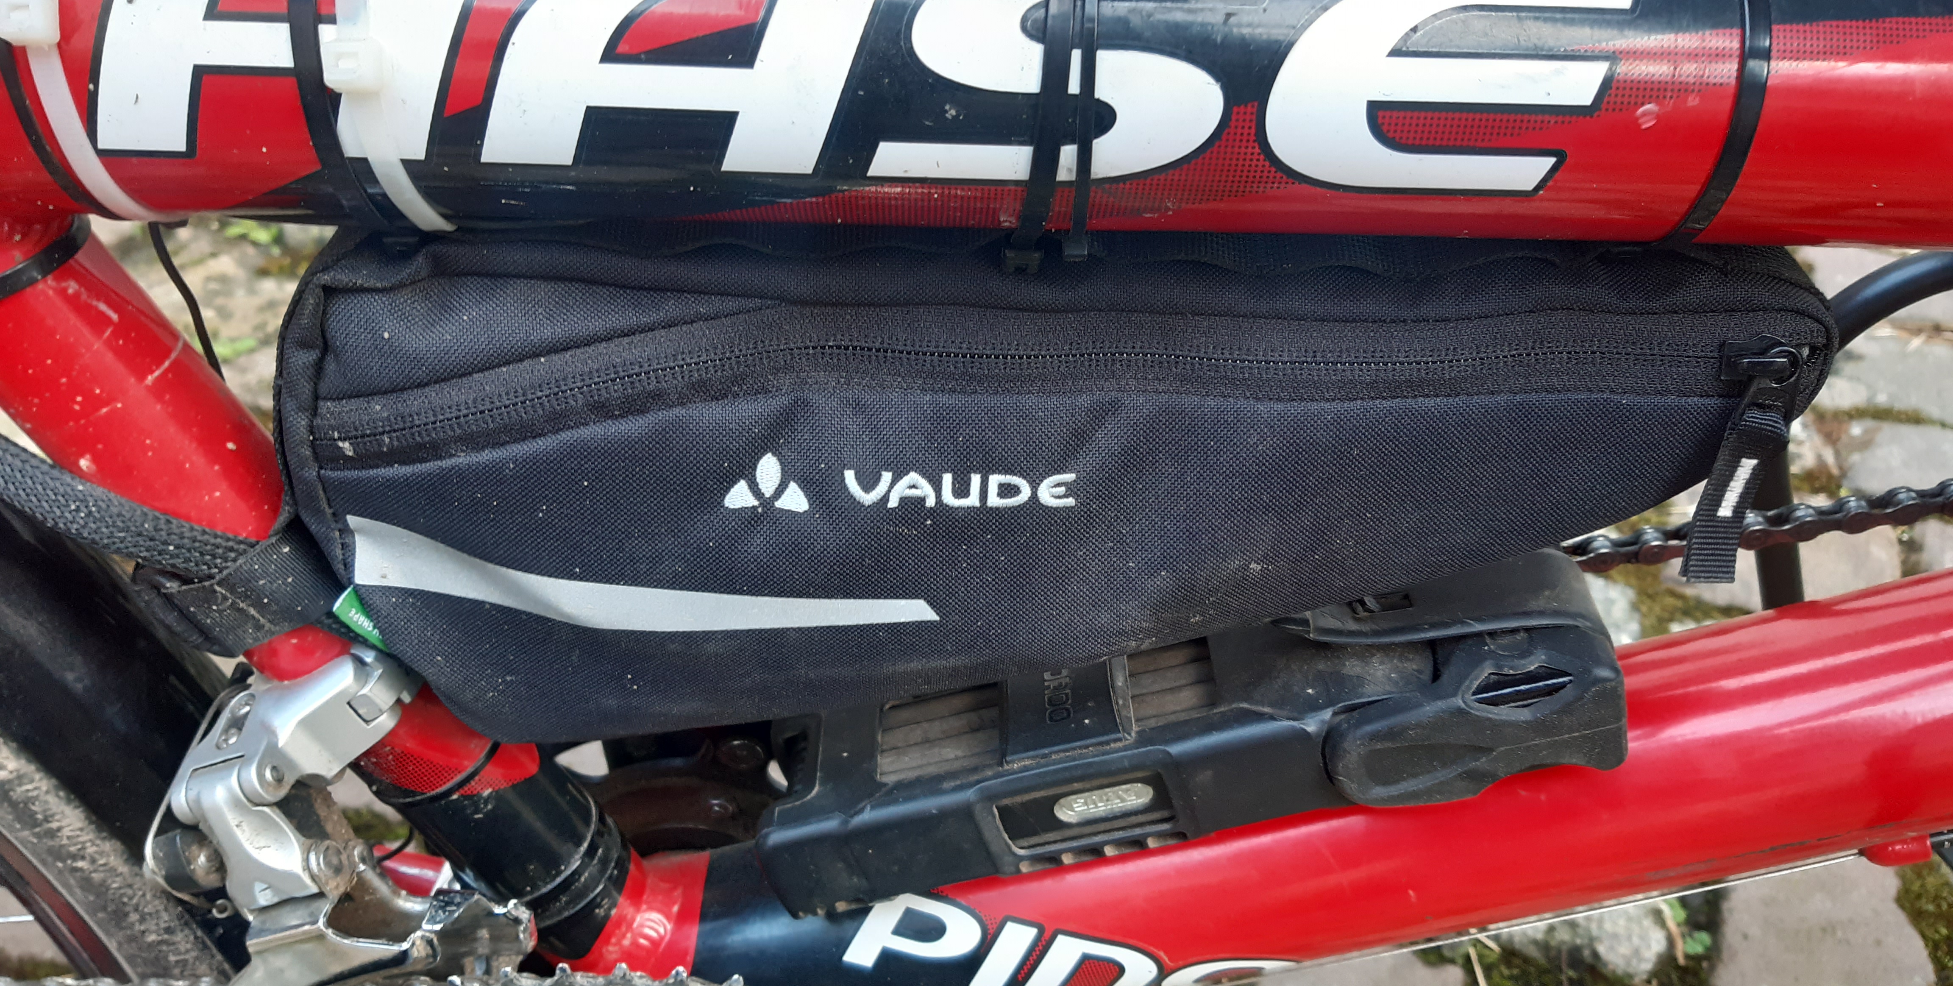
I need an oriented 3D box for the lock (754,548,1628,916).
[{"bbox_3d":[0.047,0.058,0.357,0.200,0.049,0.048,-15,37,11],"label":"lock"}]

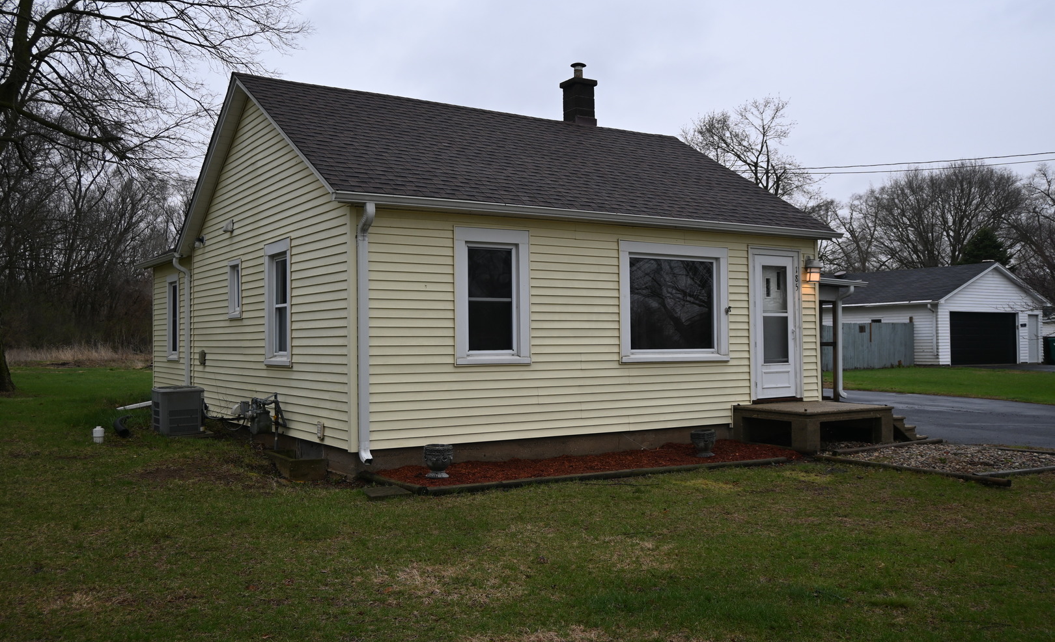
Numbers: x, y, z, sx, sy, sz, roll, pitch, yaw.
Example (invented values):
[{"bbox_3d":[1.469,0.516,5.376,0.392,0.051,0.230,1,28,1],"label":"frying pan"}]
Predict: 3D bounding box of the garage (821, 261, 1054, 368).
[{"bbox_3d":[16.485,-0.210,40.698,8.490,4.130,9.650,1,-2,-34],"label":"garage"}]

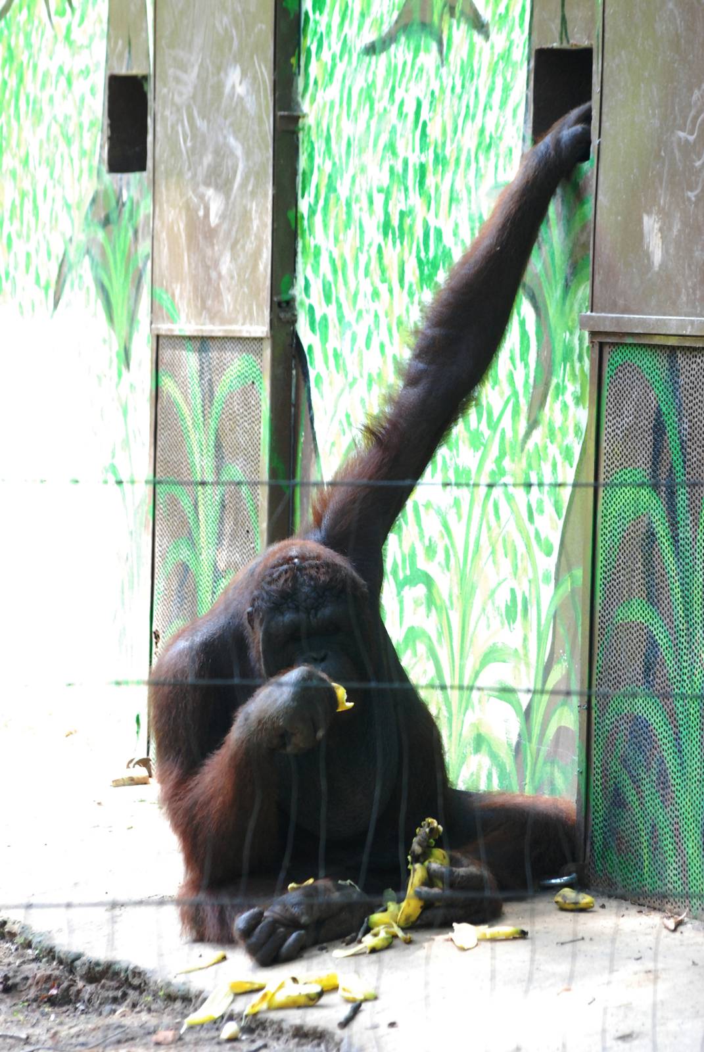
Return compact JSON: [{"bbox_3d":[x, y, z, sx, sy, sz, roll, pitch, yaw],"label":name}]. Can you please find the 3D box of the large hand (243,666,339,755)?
[{"bbox_3d":[-0.104,0.317,11.300,0.125,0.145,0.125,-2,4,-34],"label":"large hand"}]

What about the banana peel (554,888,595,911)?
[{"bbox_3d":[0.389,0.653,11.500,0.074,0.036,0.042,0,3,-9],"label":"banana peel"}]

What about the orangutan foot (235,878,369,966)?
[{"bbox_3d":[-0.086,0.674,11.200,0.210,0.125,0.125,-1,4,-33],"label":"orangutan foot"}]

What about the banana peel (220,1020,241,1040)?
[{"bbox_3d":[-0.194,0.805,10.500,0.035,0.033,0.036,1,2,0],"label":"banana peel"}]

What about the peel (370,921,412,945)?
[{"bbox_3d":[0.068,0.716,11.600,0.075,0.038,0.060,1,2,0],"label":"peel"}]

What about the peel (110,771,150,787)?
[{"bbox_3d":[-0.458,0.523,13.600,0.080,0.026,0.035,-1,3,-24],"label":"peel"}]

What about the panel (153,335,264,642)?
[{"bbox_3d":[-0.318,0.080,14.400,0.030,0.990,0.630,1,2,-23],"label":"panel"}]

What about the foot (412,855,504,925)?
[{"bbox_3d":[0.183,0.631,11.400,0.165,0.115,0.110,-1,4,-30],"label":"foot"}]

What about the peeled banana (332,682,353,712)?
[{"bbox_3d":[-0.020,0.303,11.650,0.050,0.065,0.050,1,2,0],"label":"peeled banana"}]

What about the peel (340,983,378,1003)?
[{"bbox_3d":[0.011,0.777,10.950,0.066,0.033,0.055,1,2,0],"label":"peel"}]

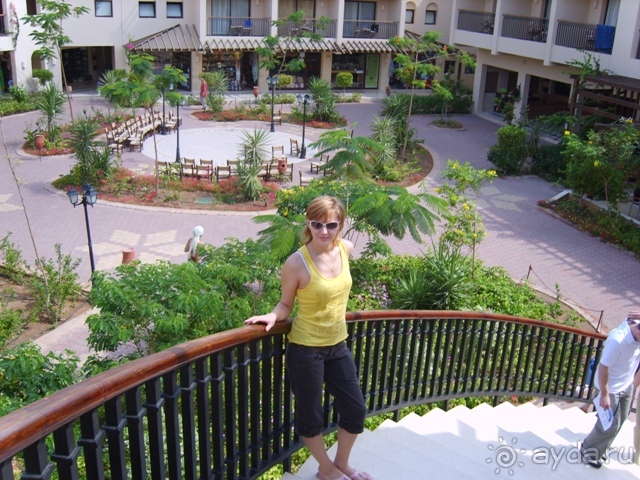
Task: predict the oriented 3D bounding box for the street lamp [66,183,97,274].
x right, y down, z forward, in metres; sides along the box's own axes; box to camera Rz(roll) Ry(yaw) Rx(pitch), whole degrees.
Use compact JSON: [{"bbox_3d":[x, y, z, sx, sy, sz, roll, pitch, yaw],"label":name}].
[{"bbox_3d":[-4.743,0.106,13.329,0.600,2.520,0.570,2,22,0],"label":"street lamp"}]

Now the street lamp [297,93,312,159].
[{"bbox_3d":[-0.624,-4.404,25.145,0.600,2.520,0.570,2,22,0],"label":"street lamp"}]

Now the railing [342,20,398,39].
[{"bbox_3d":[2.837,-12.533,38.508,3.320,1.000,1.200,-3,22,-13],"label":"railing"}]

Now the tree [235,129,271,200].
[{"bbox_3d":[-2.031,-2.313,20.085,1.150,2.252,1.100,2,22,0],"label":"tree"}]

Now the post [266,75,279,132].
[{"bbox_3d":[-2.133,-6.172,29.448,0.580,2.520,0.570,2,22,0],"label":"post"}]

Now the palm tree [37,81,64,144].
[{"bbox_3d":[-10.870,-5.086,25.968,1.100,2.385,1.050,2,22,0],"label":"palm tree"}]

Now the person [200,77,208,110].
[{"bbox_3d":[-6.106,-7.687,33.993,0.380,1.680,0.500,2,22,0],"label":"person"}]

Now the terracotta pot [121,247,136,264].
[{"bbox_3d":[-4.435,0.482,15.047,0.330,0.520,0.330,2,22,-1],"label":"terracotta pot"}]

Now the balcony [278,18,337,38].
[{"bbox_3d":[-0.840,-12.346,37.623,3.464,1.026,1.200,-3,22,-13],"label":"balcony"}]

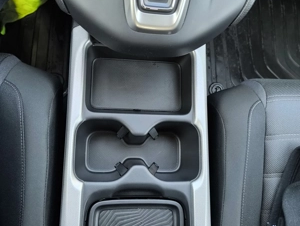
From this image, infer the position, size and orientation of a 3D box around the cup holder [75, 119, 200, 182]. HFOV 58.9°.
[{"bbox_3d":[-0.022,0.068,0.474,0.208,0.070,0.101,2,80,-9],"label":"cup holder"}]

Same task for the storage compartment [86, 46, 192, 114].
[{"bbox_3d":[-0.020,-0.053,0.483,0.186,0.045,0.120,2,80,-9],"label":"storage compartment"}]

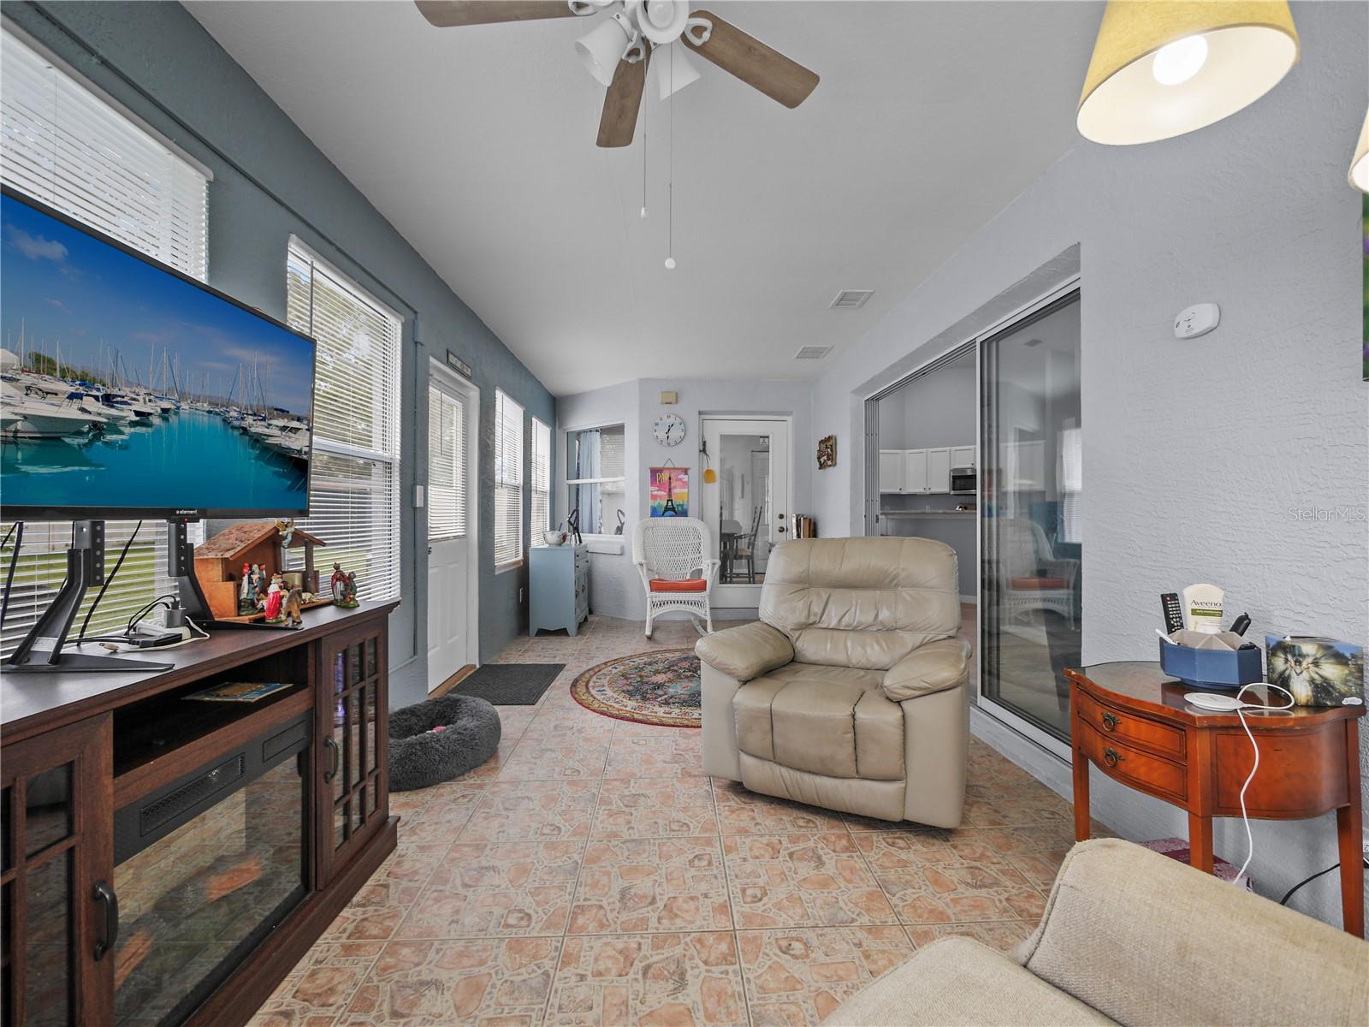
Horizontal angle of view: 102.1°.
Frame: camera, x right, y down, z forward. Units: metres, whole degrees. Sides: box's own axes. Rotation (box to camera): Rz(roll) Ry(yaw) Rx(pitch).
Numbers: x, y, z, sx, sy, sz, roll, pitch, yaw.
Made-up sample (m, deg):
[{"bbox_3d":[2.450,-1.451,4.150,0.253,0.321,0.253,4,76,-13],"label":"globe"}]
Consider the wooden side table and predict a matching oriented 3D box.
[{"bbox_3d":[1.323,0.800,1.430,0.490,0.710,0.470,0,0,-2],"label":"wooden side table"}]

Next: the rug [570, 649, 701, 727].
[{"bbox_3d":[0.094,1.149,3.865,1.800,0.012,1.800,0,0,-2],"label":"rug"}]

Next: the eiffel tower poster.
[{"bbox_3d":[-0.158,-0.220,5.918,0.440,0.545,0.020,0,0,-2],"label":"eiffel tower poster"}]

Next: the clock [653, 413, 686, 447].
[{"bbox_3d":[-0.157,-0.900,5.908,0.360,0.360,0.040,0,0,-2],"label":"clock"}]

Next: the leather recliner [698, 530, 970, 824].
[{"bbox_3d":[0.701,0.640,2.591,1.030,1.030,0.960,0,0,22],"label":"leather recliner"}]

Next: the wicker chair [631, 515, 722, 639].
[{"bbox_3d":[-0.083,0.600,5.420,0.750,1.110,0.850,0,0,-11],"label":"wicker chair"}]

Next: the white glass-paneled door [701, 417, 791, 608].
[{"bbox_3d":[0.675,0.000,6.023,0.950,2.060,0.080,0,0,-2],"label":"white glass-paneled door"}]

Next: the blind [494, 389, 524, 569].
[{"bbox_3d":[-1.587,-0.300,5.035,0.050,1.480,0.900,0,0,-2],"label":"blind"}]

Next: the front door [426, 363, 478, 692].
[{"bbox_3d":[-1.592,0.125,3.704,0.080,2.060,0.870,0,0,-2],"label":"front door"}]

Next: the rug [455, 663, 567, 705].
[{"bbox_3d":[-1.204,1.149,3.776,0.610,0.012,0.900,0,0,-2],"label":"rug"}]

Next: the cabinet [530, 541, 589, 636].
[{"bbox_3d":[-1.253,0.740,5.575,0.430,0.830,0.740,0,0,-2],"label":"cabinet"}]

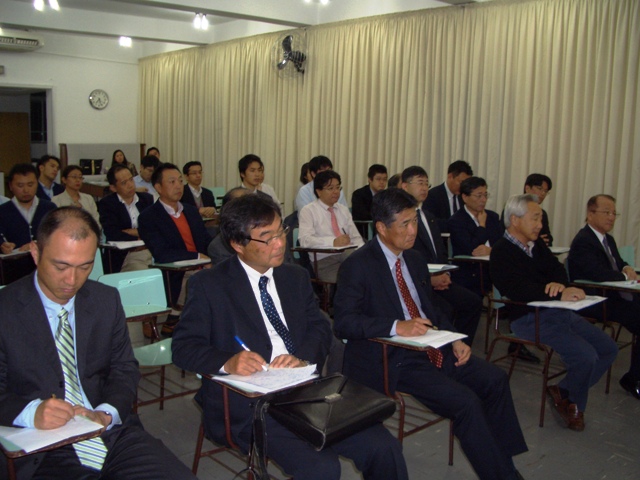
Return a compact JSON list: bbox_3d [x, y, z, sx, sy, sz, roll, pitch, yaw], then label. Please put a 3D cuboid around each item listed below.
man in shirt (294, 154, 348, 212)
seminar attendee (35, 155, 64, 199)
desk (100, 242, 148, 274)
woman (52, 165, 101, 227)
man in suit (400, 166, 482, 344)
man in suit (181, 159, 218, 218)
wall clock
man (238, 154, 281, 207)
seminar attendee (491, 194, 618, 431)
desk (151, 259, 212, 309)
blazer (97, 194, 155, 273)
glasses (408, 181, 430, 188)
[{"bbox_3d":[0.100,-0.107,6.064,0.500,1.347,0.780,-5,11,-40],"label":"man in shirt"},{"bbox_3d":[-2.497,-0.199,6.199,0.500,1.210,0.760,-6,12,-40],"label":"seminar attendee"},{"bbox_3d":[-1.312,0.190,4.622,0.380,0.320,0.320,-6,12,-40],"label":"desk"},{"bbox_3d":[-2.018,-0.045,5.545,0.470,1.156,0.750,-6,12,-40],"label":"woman"},{"bbox_3d":[0.761,0.186,4.312,0.520,1.323,0.820,-5,11,-40],"label":"man in suit"},{"bbox_3d":[-1.204,-0.186,6.687,0.500,1.236,0.800,-5,11,-39],"label":"man in suit"},{"bbox_3d":[-3.389,-2.145,9.900,0.320,0.320,0.050,-6,12,-40],"label":"wall clock"},{"bbox_3d":[-0.524,-0.083,5.782,0.500,1.340,0.800,-4,10,-33],"label":"man"},{"bbox_3d":[1.211,0.378,3.470,0.510,1.218,0.760,-6,12,-44],"label":"seminar attendee"},{"bbox_3d":[-0.851,0.298,4.080,0.380,0.320,0.320,-6,12,-40],"label":"desk"},{"bbox_3d":[-1.446,-0.094,4.866,0.480,0.600,0.350,-6,12,-40],"label":"blazer"},{"bbox_3d":[0.663,-0.370,4.310,0.130,0.042,0.138,9,11,41],"label":"glasses"}]

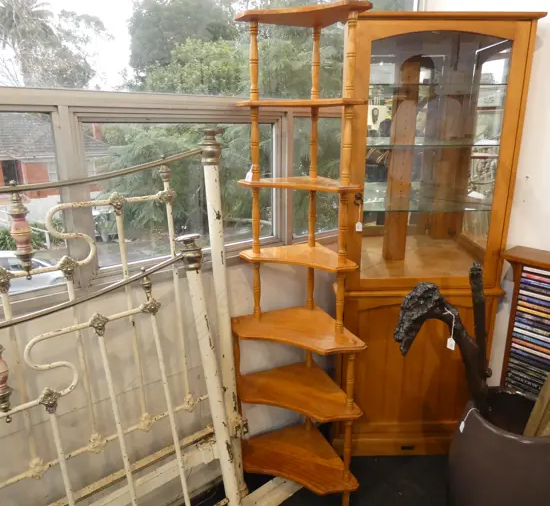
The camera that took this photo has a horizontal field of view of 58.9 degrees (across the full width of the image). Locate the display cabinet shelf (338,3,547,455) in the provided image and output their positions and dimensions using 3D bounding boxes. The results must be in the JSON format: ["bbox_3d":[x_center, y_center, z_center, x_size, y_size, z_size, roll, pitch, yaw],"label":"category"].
[{"bbox_3d":[0.602,-0.010,2.185,0.725,1.870,0.440,0,16,0],"label":"display cabinet shelf"}]

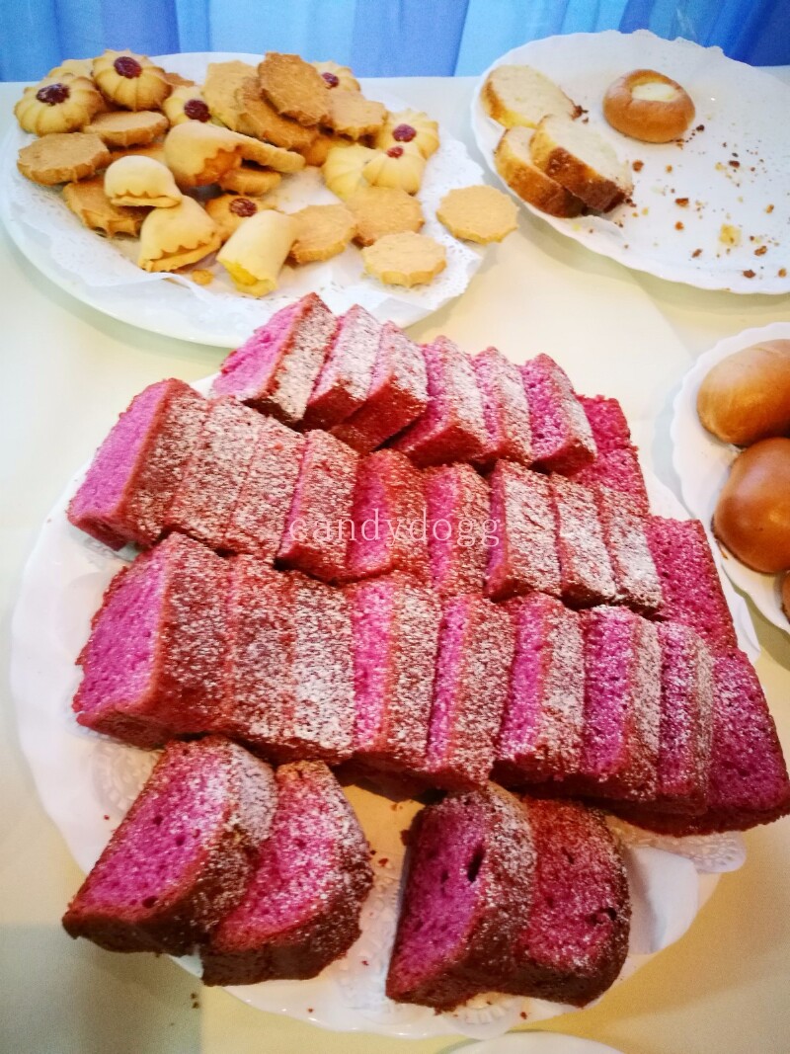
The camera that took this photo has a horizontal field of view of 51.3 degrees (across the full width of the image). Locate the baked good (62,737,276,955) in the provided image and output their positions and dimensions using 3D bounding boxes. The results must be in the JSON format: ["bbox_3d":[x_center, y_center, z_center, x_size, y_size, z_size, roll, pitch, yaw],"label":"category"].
[{"bbox_3d":[-0.080,0.120,0.309,0.051,0.024,0.073,-9,41,35],"label":"baked good"}]

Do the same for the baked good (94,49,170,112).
[{"bbox_3d":[-0.180,-0.305,0.561,0.051,0.015,0.051,-8,60,-14],"label":"baked good"}]

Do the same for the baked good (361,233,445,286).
[{"bbox_3d":[0.006,-0.183,0.561,0.056,0.010,0.056,6,48,-7],"label":"baked good"}]

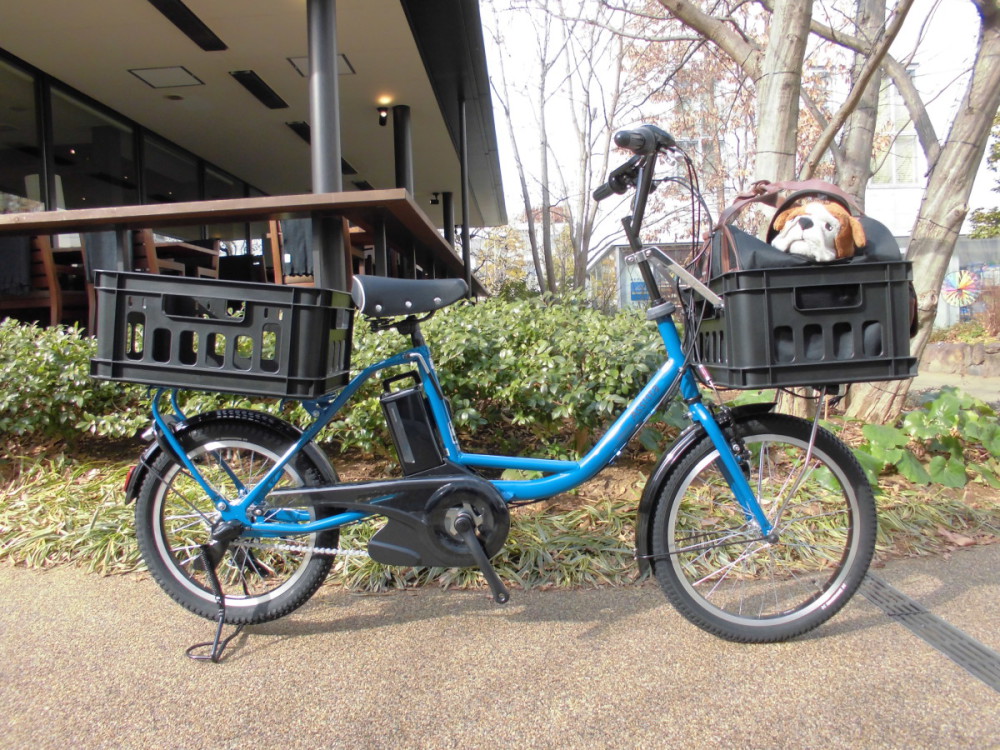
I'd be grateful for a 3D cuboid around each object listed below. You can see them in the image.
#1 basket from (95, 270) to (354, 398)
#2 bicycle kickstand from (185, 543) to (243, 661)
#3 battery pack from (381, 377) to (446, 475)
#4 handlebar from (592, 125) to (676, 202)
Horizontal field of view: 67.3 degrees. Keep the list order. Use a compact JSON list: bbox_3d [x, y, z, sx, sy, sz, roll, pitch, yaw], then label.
[{"bbox_3d":[-0.596,-0.094,1.686,0.472,0.218,0.345,5,4,0],"label":"basket"},{"bbox_3d":[-0.617,0.476,1.680,0.095,0.236,0.245,-2,3,2],"label":"bicycle kickstand"},{"bbox_3d":[-0.190,0.110,1.672,0.090,0.218,0.090,-17,2,3],"label":"battery pack"},{"bbox_3d":[0.284,-0.458,1.657,0.140,0.090,0.530,-2,3,2],"label":"handlebar"}]

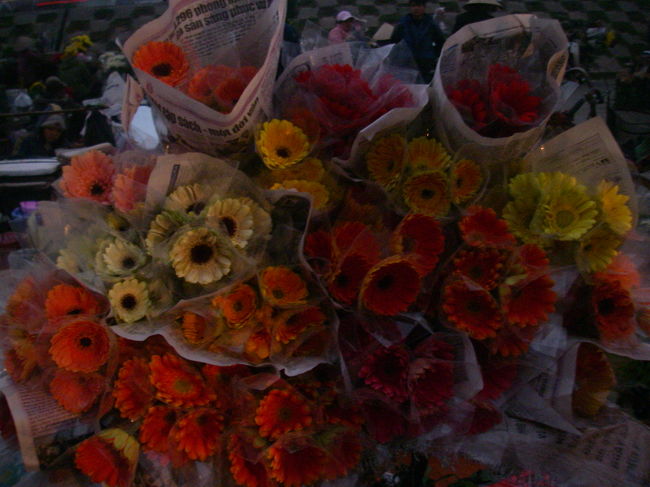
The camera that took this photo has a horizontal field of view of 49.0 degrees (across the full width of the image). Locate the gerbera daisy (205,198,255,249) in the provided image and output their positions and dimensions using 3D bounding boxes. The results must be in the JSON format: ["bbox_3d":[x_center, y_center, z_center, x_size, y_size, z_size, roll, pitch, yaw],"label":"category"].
[{"bbox_3d":[-0.159,-0.034,1.200,0.086,0.086,0.036,-13,-13,-25],"label":"gerbera daisy"}]

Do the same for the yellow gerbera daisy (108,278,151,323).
[{"bbox_3d":[-0.297,0.087,1.087,0.069,0.069,0.030,-5,-4,-10],"label":"yellow gerbera daisy"}]

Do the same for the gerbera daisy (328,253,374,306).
[{"bbox_3d":[0.044,0.058,1.190,0.090,0.090,0.042,-15,-11,-29],"label":"gerbera daisy"}]

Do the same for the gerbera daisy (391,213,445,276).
[{"bbox_3d":[0.153,0.002,1.180,0.095,0.100,0.043,-15,-11,-29],"label":"gerbera daisy"}]

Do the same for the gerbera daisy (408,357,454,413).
[{"bbox_3d":[0.169,0.223,1.130,0.086,0.089,0.036,-15,20,-22],"label":"gerbera daisy"}]

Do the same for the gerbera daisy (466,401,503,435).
[{"bbox_3d":[0.228,0.251,1.028,0.066,0.066,0.032,-1,-19,-3],"label":"gerbera daisy"}]

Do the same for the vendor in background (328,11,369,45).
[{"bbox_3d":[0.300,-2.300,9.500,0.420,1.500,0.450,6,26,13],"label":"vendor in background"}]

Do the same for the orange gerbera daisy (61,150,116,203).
[{"bbox_3d":[-0.398,-0.111,1.200,0.096,0.036,0.096,19,71,27],"label":"orange gerbera daisy"}]

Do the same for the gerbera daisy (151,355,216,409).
[{"bbox_3d":[-0.216,0.210,1.080,0.098,0.040,0.092,2,70,4],"label":"gerbera daisy"}]

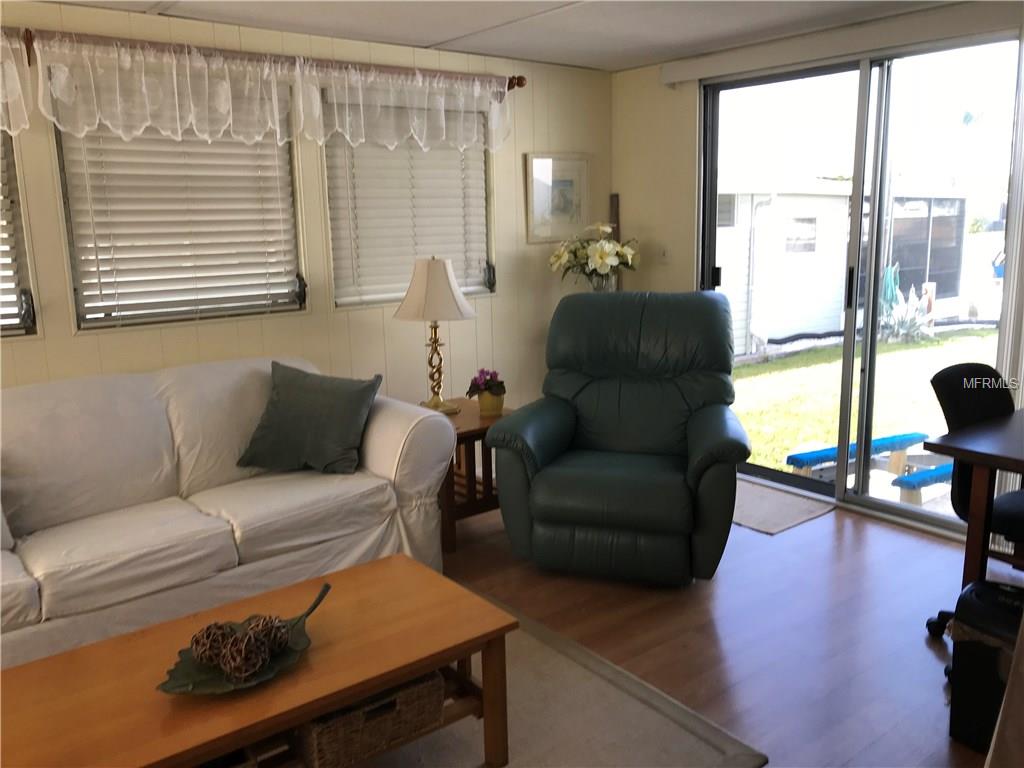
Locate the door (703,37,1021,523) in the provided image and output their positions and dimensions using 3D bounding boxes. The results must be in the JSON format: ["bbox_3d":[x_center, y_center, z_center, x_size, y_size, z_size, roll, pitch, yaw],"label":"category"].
[{"bbox_3d":[1.587,-0.423,3.829,0.120,2.040,1.780,-10,14,-37],"label":"door"}]

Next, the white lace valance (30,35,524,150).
[{"bbox_3d":[-0.823,-1.177,3.473,2.065,0.360,0.080,-10,14,-37],"label":"white lace valance"}]

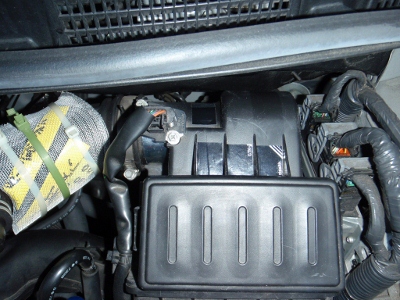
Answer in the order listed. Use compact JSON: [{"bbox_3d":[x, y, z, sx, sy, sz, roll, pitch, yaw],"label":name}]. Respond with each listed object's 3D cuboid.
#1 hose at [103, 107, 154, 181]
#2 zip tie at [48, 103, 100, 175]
[{"bbox_3d":[-0.086,-0.009,0.395,0.034,0.034,0.100,27,83,-11],"label":"hose"},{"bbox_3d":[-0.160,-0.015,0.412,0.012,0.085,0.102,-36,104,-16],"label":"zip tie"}]

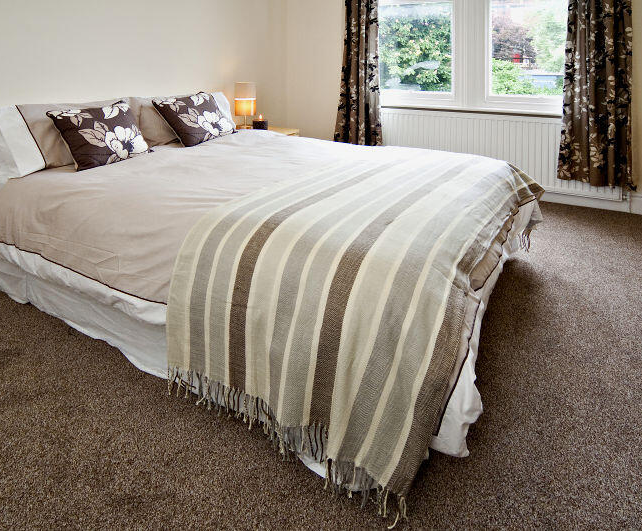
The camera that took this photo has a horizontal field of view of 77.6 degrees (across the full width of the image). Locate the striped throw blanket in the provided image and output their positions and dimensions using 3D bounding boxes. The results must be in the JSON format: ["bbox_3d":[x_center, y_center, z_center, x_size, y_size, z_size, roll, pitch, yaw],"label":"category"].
[{"bbox_3d":[0.330,-0.080,1.720,0.980,0.550,1.750,12,26,26],"label":"striped throw blanket"}]

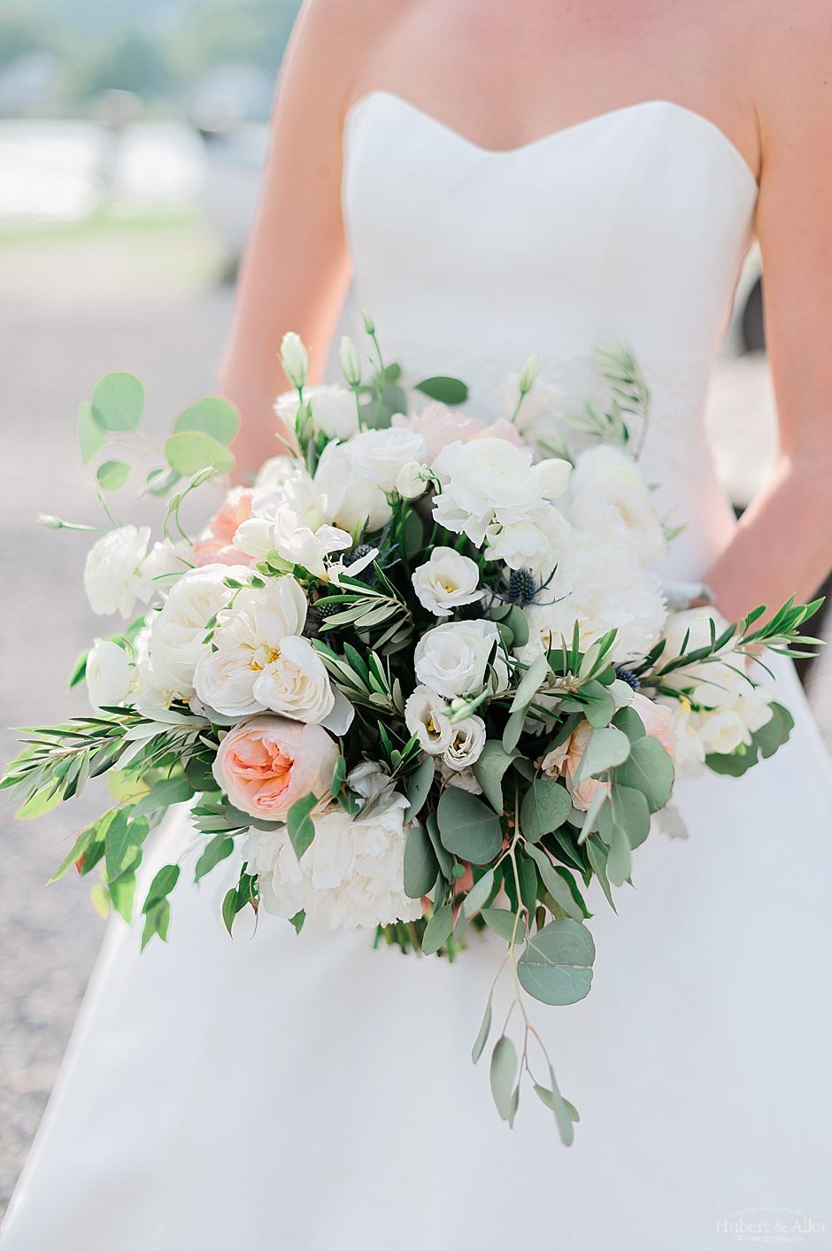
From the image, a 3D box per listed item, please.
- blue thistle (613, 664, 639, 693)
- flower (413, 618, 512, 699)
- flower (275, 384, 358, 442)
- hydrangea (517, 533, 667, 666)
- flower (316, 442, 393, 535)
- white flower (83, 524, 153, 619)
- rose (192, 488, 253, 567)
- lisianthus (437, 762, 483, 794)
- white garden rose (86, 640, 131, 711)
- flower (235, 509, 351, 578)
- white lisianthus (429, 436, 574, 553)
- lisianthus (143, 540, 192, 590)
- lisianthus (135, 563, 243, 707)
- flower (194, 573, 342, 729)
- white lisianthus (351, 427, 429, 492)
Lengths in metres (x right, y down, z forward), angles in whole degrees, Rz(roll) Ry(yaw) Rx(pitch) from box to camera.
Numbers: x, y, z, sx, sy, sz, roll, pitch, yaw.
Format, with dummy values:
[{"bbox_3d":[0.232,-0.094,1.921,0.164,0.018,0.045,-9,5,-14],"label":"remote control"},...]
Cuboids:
[{"bbox_3d":[0.132,0.033,1.090,0.016,0.017,0.017,0,17,0],"label":"blue thistle"},{"bbox_3d":[0.030,0.022,1.135,0.060,0.052,0.050,3,-11,9],"label":"flower"},{"bbox_3d":[-0.066,-0.140,1.150,0.053,0.034,0.050,3,17,11],"label":"flower"},{"bbox_3d":[0.120,-0.016,1.185,0.106,0.096,0.080,-7,-18,-21],"label":"hydrangea"},{"bbox_3d":[-0.042,-0.094,1.180,0.056,0.059,0.055,2,17,6],"label":"flower"},{"bbox_3d":[-0.192,-0.035,1.120,0.040,0.052,0.045,-11,20,-33],"label":"white flower"},{"bbox_3d":[-0.124,-0.065,1.130,0.045,0.050,0.045,11,20,34],"label":"rose"},{"bbox_3d":[0.026,0.092,1.060,0.030,0.024,0.027,0,17,0],"label":"lisianthus"},{"bbox_3d":[-0.210,0.034,1.190,0.034,0.050,0.042,8,-3,24],"label":"white garden rose"},{"bbox_3d":[-0.081,-0.055,1.155,0.079,0.044,0.052,0,-18,0],"label":"flower"},{"bbox_3d":[0.057,-0.087,1.160,0.093,0.060,0.078,-1,60,-4],"label":"white lisianthus"},{"bbox_3d":[-0.168,-0.043,1.190,0.039,0.040,0.036,12,-13,35],"label":"lisianthus"},{"bbox_3d":[-0.141,0.005,1.090,0.072,0.080,0.060,9,19,27],"label":"lisianthus"},{"bbox_3d":[-0.095,0.017,1.125,0.100,0.099,0.065,1,-3,3],"label":"flower"},{"bbox_3d":[-0.019,-0.113,1.180,0.054,0.038,0.050,-1,17,-3],"label":"white lisianthus"}]

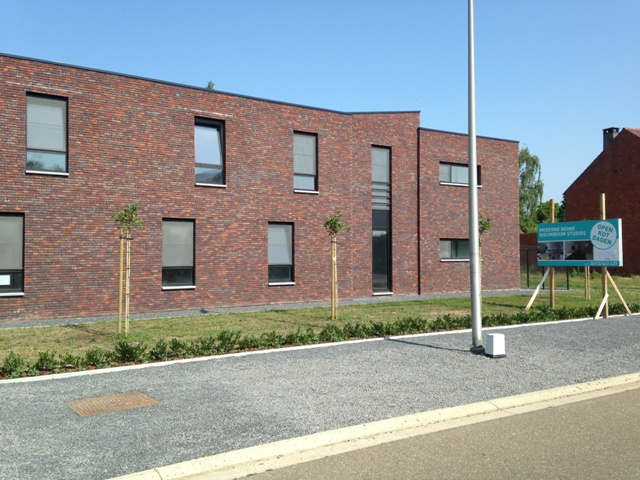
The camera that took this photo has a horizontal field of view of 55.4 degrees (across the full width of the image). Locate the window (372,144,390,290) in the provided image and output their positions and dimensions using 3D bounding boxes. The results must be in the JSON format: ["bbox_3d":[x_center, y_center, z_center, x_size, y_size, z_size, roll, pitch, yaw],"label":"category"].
[{"bbox_3d":[2.287,-0.748,22.632,0.934,5.470,0.140,1,-1,-34],"label":"window"}]

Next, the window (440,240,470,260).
[{"bbox_3d":[5.649,0.411,24.482,2.268,0.880,0.150,1,-1,-31],"label":"window"}]

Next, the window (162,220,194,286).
[{"bbox_3d":[-4.014,0.374,17.357,0.995,1.932,0.140,1,-1,-37],"label":"window"}]

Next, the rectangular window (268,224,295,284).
[{"bbox_3d":[-1.240,0.413,19.467,0.983,1.945,0.140,1,-1,-37],"label":"rectangular window"}]

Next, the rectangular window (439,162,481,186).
[{"bbox_3d":[5.649,-2.591,24.545,2.257,0.895,0.150,1,-1,-31],"label":"rectangular window"}]

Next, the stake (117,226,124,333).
[{"bbox_3d":[-4.148,0.853,12.723,0.065,2.174,0.065,1,-2,0],"label":"stake"}]

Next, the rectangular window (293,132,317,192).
[{"bbox_3d":[-0.473,-2.550,20.101,0.971,1.957,0.140,1,-1,-37],"label":"rectangular window"}]

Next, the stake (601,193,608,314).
[{"bbox_3d":[7.251,0.410,15.535,0.085,3.169,0.085,1,-2,-33],"label":"stake"}]

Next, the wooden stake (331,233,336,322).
[{"bbox_3d":[0.329,0.923,15.047,0.070,2.119,0.070,0,-1,0],"label":"wooden stake"}]

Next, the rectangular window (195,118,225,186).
[{"bbox_3d":[-3.243,-2.590,17.995,0.987,1.952,0.140,1,-1,-37],"label":"rectangular window"}]

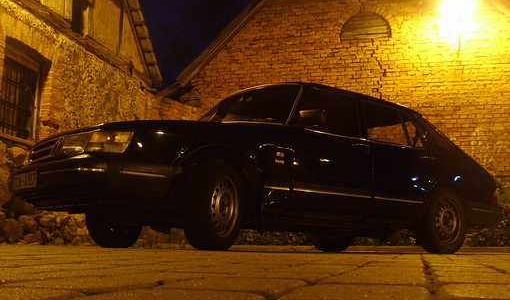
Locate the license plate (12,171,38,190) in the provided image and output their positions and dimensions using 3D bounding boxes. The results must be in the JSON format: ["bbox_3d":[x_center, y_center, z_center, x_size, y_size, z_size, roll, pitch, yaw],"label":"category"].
[{"bbox_3d":[-1.519,0.212,3.793,0.020,0.112,0.520,8,-12,-37],"label":"license plate"}]

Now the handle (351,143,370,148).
[{"bbox_3d":[0.850,-0.035,4.624,0.200,0.040,0.040,8,-12,-37],"label":"handle"}]

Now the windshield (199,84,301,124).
[{"bbox_3d":[-0.157,-0.309,4.933,0.200,0.550,1.420,46,-31,-23],"label":"windshield"}]

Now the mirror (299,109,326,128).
[{"bbox_3d":[0.423,-0.235,4.270,0.100,0.130,0.190,8,-12,-37],"label":"mirror"}]

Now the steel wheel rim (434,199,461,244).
[{"bbox_3d":[1.740,0.666,5.340,0.415,0.415,0.130,8,-12,-37],"label":"steel wheel rim"}]

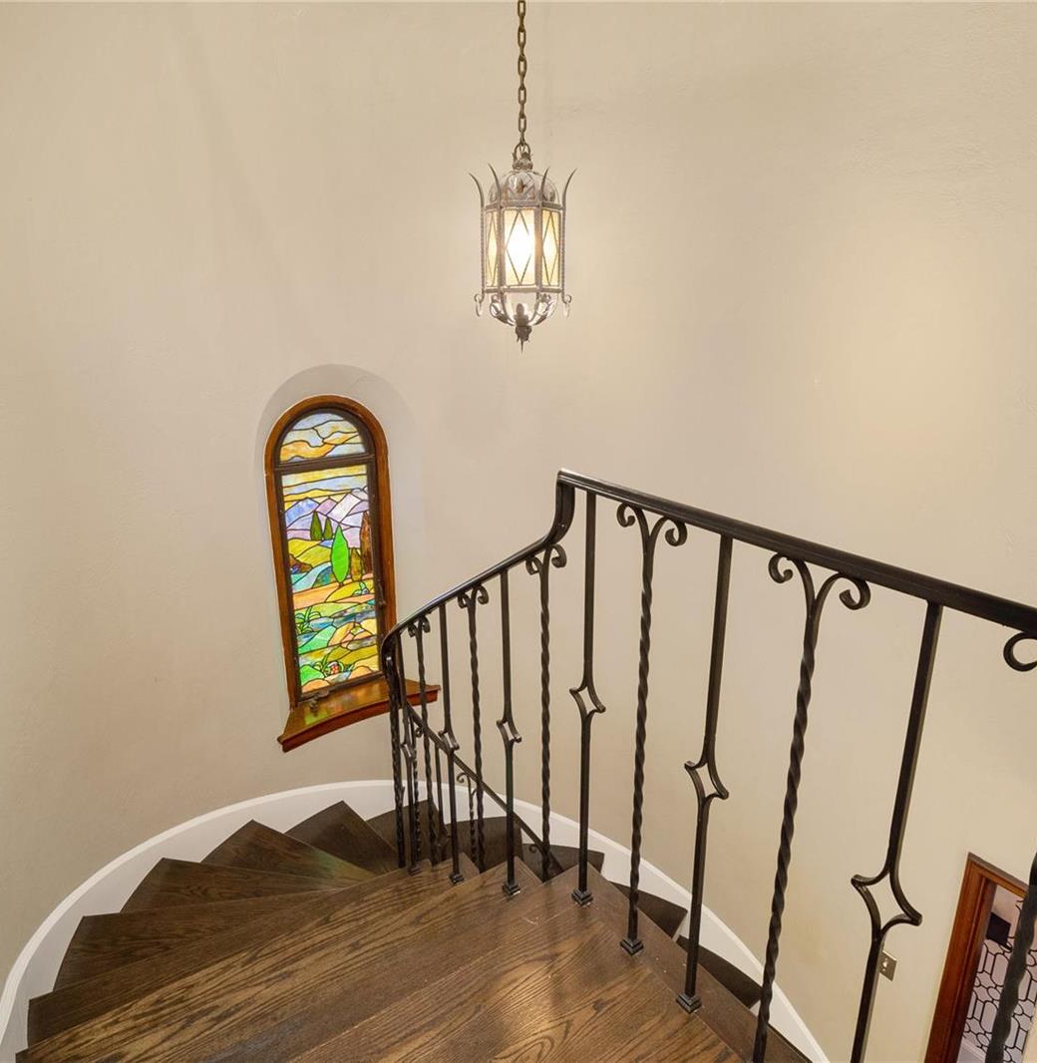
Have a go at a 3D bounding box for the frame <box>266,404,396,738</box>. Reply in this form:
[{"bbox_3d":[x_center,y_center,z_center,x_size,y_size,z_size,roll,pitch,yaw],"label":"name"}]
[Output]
[{"bbox_3d":[-0.913,0.133,3.616,0.650,1.650,0.160,-10,18,-31],"label":"frame"}]

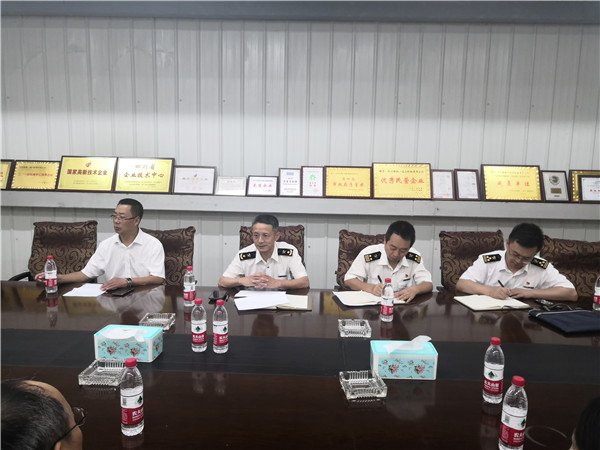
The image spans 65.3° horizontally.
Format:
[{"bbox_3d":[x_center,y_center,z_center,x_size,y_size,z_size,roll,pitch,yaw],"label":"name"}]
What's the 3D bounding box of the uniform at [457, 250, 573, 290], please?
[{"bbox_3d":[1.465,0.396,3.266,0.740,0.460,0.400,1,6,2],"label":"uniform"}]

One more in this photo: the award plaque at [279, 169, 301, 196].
[{"bbox_3d":[-0.101,-0.422,4.738,0.222,0.315,0.025,1,-12,1],"label":"award plaque"}]

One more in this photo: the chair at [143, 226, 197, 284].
[{"bbox_3d":[-1.140,0.570,3.667,0.600,1.080,0.640,1,6,2],"label":"chair"}]

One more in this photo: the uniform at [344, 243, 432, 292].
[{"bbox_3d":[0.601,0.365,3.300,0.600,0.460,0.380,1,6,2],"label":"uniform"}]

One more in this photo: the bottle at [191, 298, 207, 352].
[{"bbox_3d":[-0.437,0.435,2.031,0.066,0.227,0.066,1,7,1],"label":"bottle"}]

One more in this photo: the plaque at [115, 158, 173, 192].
[{"bbox_3d":[-1.591,-0.499,4.788,0.600,0.390,0.030,1,-13,1],"label":"plaque"}]

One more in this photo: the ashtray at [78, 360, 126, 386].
[{"bbox_3d":[-0.757,0.577,1.831,0.150,0.037,0.150,1,8,2],"label":"ashtray"}]

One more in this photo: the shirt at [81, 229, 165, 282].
[{"bbox_3d":[-1.265,0.323,3.345,0.560,0.540,0.360,2,7,9],"label":"shirt"}]

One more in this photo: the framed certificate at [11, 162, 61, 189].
[{"bbox_3d":[-2.841,-0.526,5.032,0.500,0.350,0.025,1,-14,2],"label":"framed certificate"}]

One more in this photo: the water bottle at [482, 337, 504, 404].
[{"bbox_3d":[0.672,0.498,1.612,0.066,0.230,0.066,1,6,2],"label":"water bottle"}]

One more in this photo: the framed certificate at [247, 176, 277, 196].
[{"bbox_3d":[-0.377,-0.390,4.738,0.315,0.220,0.025,1,-16,1],"label":"framed certificate"}]

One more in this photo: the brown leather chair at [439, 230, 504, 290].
[{"bbox_3d":[1.361,0.613,3.552,0.600,1.050,0.640,1,7,-1],"label":"brown leather chair"}]

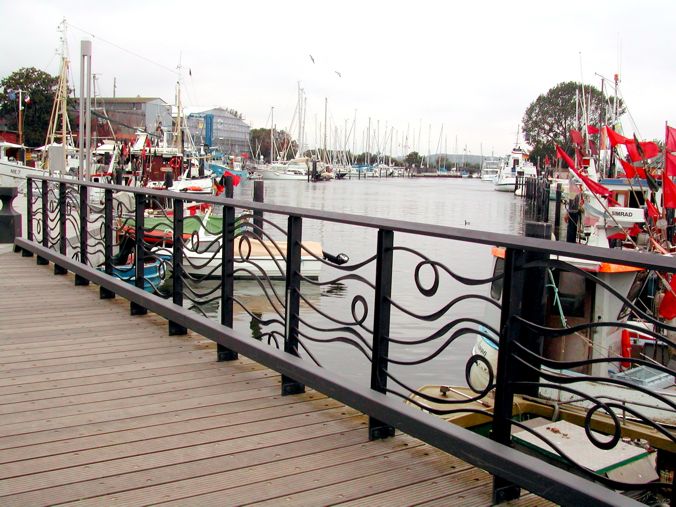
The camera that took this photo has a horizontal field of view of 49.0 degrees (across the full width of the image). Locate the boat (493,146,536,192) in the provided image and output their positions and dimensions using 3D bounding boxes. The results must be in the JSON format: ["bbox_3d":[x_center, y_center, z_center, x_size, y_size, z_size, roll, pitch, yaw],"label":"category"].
[{"bbox_3d":[23.613,-11.339,99.000,4.100,6.000,9.000,5,8,22],"label":"boat"}]

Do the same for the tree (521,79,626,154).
[{"bbox_3d":[36.971,-20.181,117.000,14.800,13.200,14.000,4,7,17],"label":"tree"}]

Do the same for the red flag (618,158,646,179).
[{"bbox_3d":[5.357,-1.546,13.500,0.500,0.370,0.120,2,7,0],"label":"red flag"}]

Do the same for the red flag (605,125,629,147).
[{"bbox_3d":[5.594,-2.333,14.800,0.480,0.370,0.140,4,7,17],"label":"red flag"}]

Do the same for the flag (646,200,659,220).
[{"bbox_3d":[5.933,-0.811,14.000,0.220,0.360,0.120,4,7,17],"label":"flag"}]

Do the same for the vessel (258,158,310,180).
[{"bbox_3d":[-10.093,-16.036,140.000,9.400,4.300,3.200,1,7,-9],"label":"vessel"}]

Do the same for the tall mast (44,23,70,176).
[{"bbox_3d":[-18.078,-10.026,48.000,1.600,10.300,1.600,-1,7,-24],"label":"tall mast"}]

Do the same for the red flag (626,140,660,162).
[{"bbox_3d":[5.558,-1.856,13.500,0.610,0.410,0.120,2,7,0],"label":"red flag"}]

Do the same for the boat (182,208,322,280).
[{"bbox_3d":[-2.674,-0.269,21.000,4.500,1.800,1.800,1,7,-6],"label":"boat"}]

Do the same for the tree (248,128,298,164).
[{"bbox_3d":[-14.563,-23.346,165.000,10.600,8.600,9.500,2,7,0],"label":"tree"}]

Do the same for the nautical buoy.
[{"bbox_3d":[4.354,1.441,11.200,0.160,0.580,0.160,4,7,17],"label":"nautical buoy"}]

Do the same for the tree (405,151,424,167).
[{"bbox_3d":[23.194,-28.561,225.000,5.600,5.000,5.600,2,7,0],"label":"tree"}]

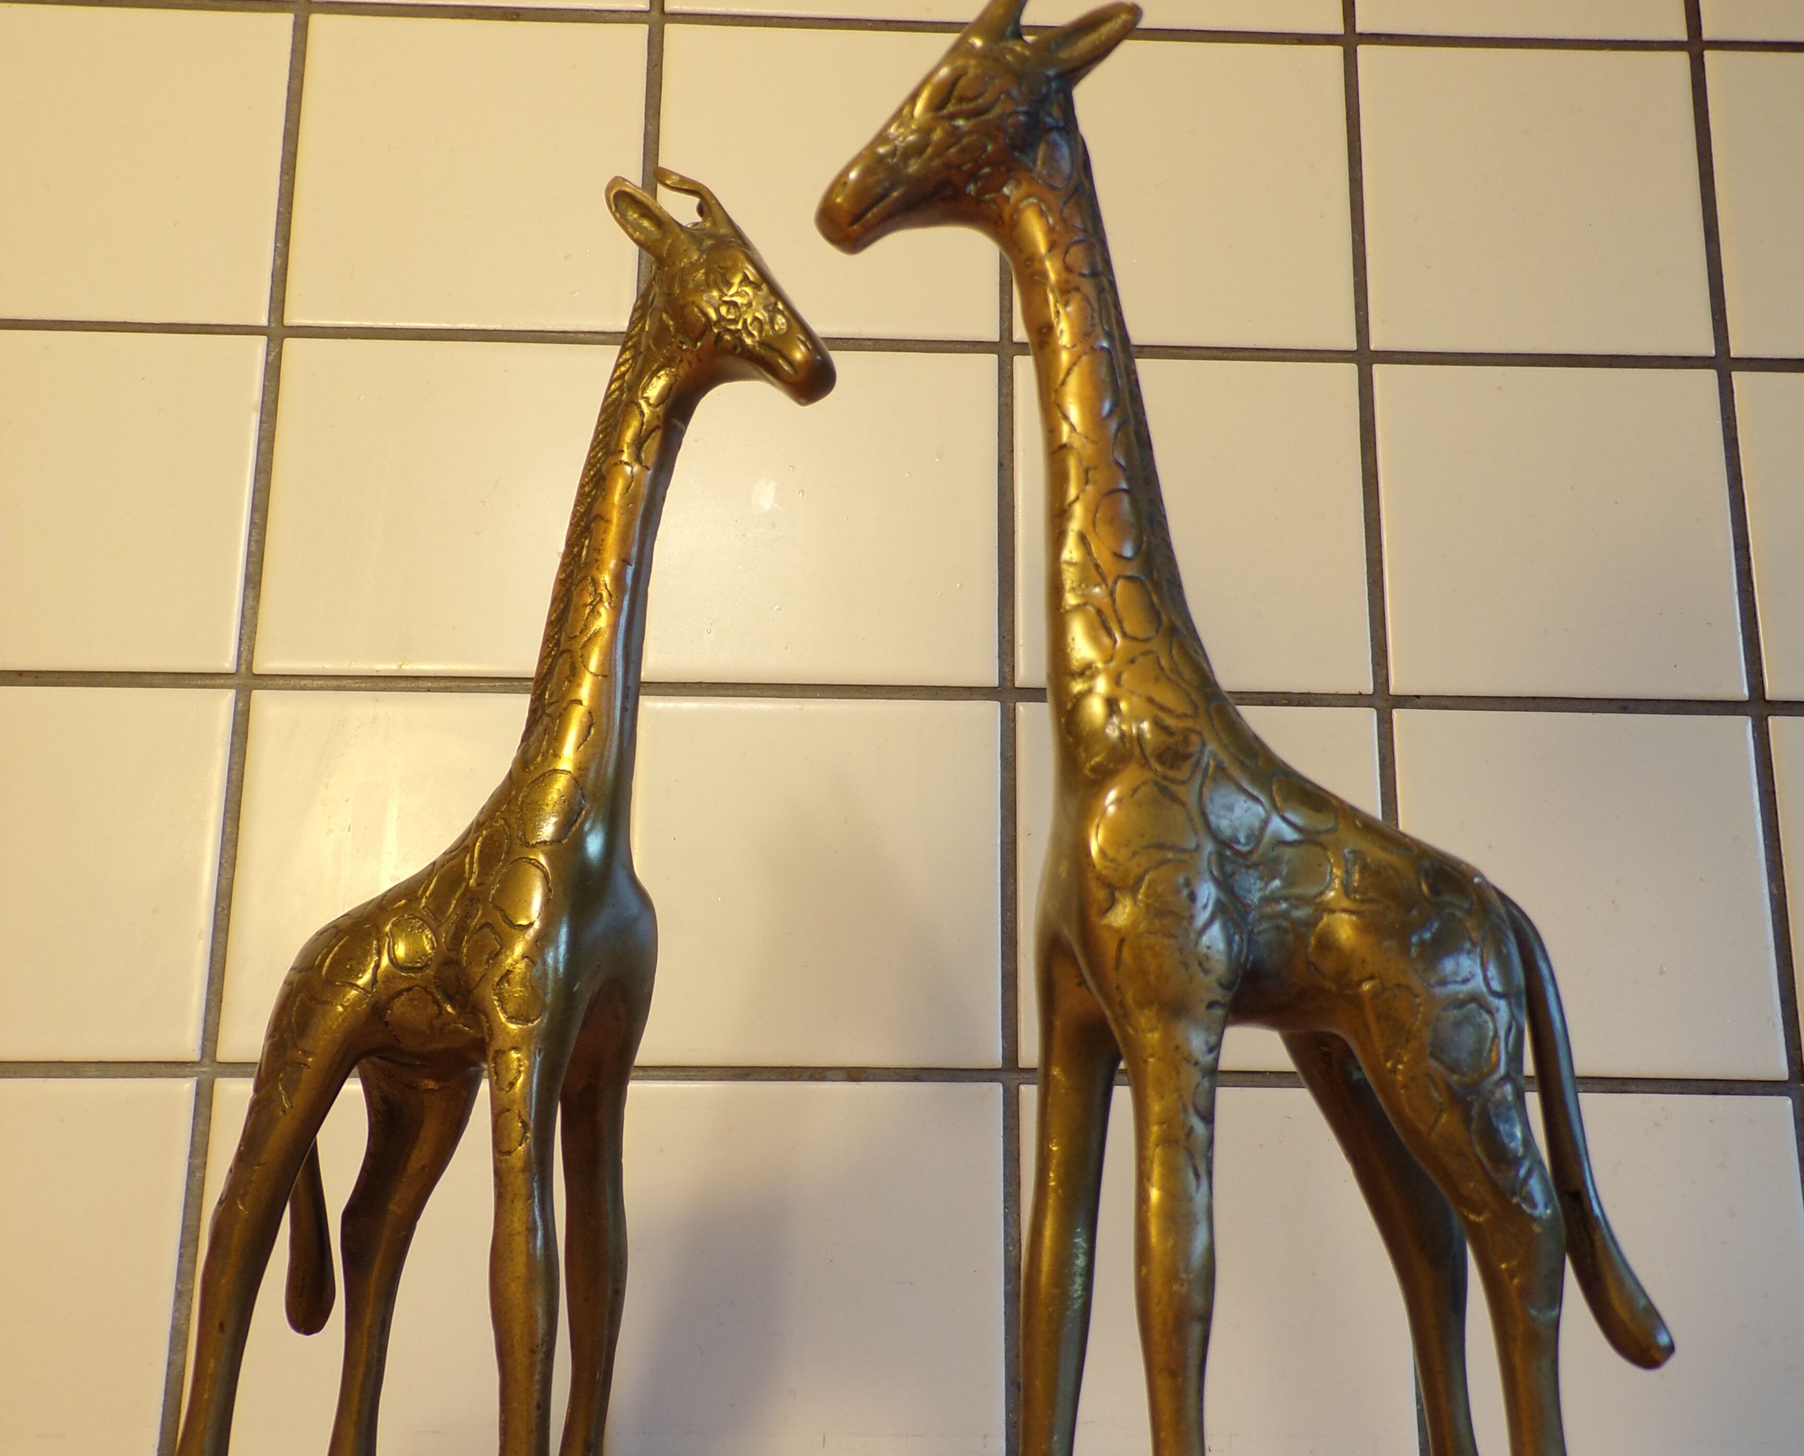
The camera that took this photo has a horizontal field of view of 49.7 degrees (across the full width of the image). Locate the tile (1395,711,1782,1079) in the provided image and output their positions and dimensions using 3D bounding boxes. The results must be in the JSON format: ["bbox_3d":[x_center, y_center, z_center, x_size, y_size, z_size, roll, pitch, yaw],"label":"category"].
[{"bbox_3d":[0.182,0.044,0.523,0.099,0.098,0.008,1,-13,-2],"label":"tile"}]

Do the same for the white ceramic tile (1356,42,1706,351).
[{"bbox_3d":[0.184,-0.153,0.569,0.099,0.098,0.008,1,-13,-2],"label":"white ceramic tile"}]

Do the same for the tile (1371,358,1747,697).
[{"bbox_3d":[0.184,-0.054,0.548,0.099,0.099,0.008,1,-13,-2],"label":"tile"}]

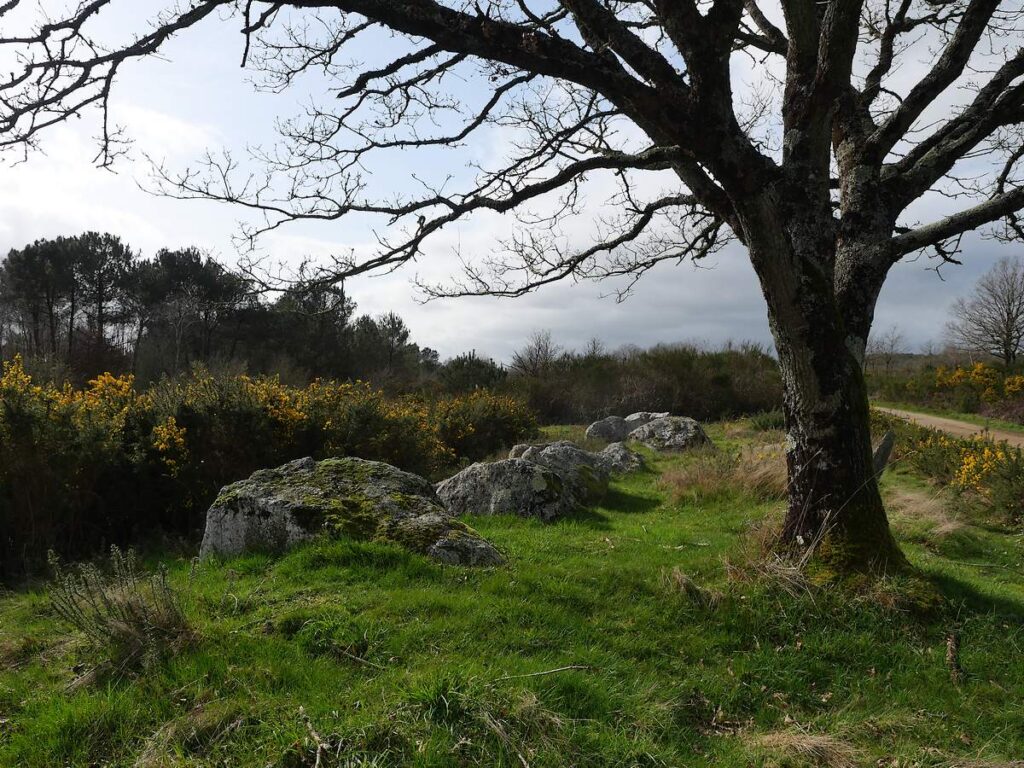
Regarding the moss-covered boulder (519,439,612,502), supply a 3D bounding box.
[{"bbox_3d":[0.629,1.084,9.619,1.350,0.720,1.350,0,1,0],"label":"moss-covered boulder"}]

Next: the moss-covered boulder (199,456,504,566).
[{"bbox_3d":[-1.445,1.123,6.619,2.650,0.820,1.400,0,1,6],"label":"moss-covered boulder"}]

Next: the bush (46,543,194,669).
[{"bbox_3d":[-2.228,1.254,4.071,0.760,0.640,0.640,0,1,0],"label":"bush"}]

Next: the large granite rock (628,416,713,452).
[{"bbox_3d":[3.284,1.029,14.919,1.750,0.720,1.250,0,1,0],"label":"large granite rock"}]

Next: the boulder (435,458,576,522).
[{"bbox_3d":[-0.109,1.168,8.170,1.620,0.660,1.100,0,1,8],"label":"boulder"}]

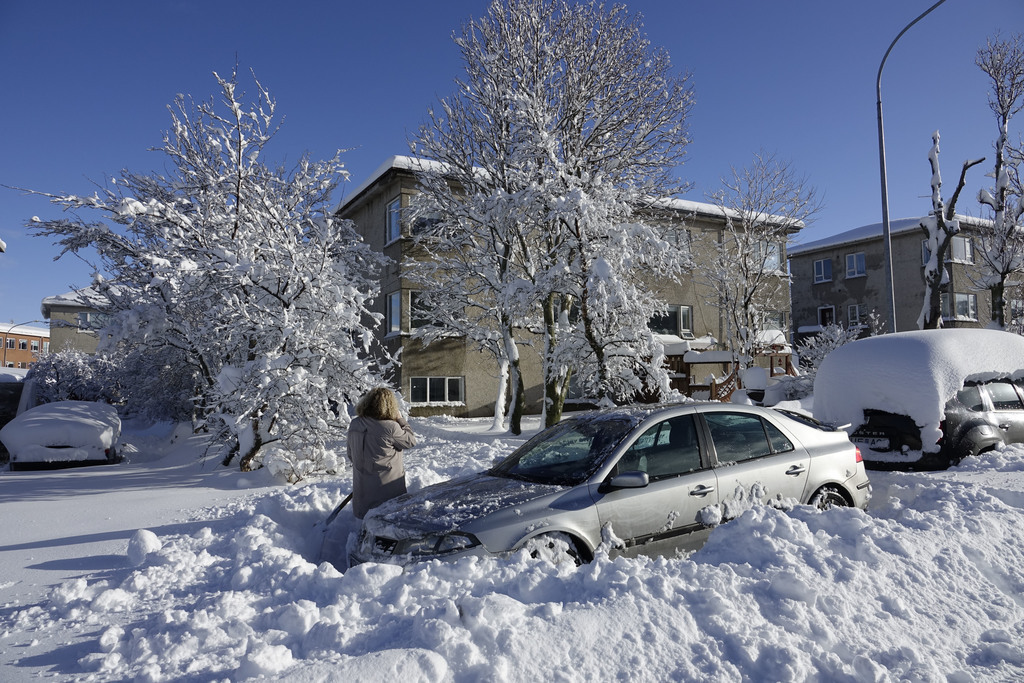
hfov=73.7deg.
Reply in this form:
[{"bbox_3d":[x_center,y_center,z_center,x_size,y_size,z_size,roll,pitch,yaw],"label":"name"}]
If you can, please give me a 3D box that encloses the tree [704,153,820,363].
[{"bbox_3d":[7.644,-1.876,21.000,3.600,8.000,3.400,-1,-4,0],"label":"tree"}]

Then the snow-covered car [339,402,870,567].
[{"bbox_3d":[1.030,1.200,5.750,4.580,1.440,1.780,0,-3,-30],"label":"snow-covered car"}]

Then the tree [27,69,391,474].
[{"bbox_3d":[-4.579,-1.056,10.300,5.500,6.150,5.000,-1,-4,0],"label":"tree"}]

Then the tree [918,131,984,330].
[{"bbox_3d":[11.561,-1.687,18.000,1.750,7.700,1.400,-1,-4,0],"label":"tree"}]

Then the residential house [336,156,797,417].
[{"bbox_3d":[1.688,-1.440,27.367,17.000,8.200,10.200,1,-4,-29],"label":"residential house"}]

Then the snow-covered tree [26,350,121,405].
[{"bbox_3d":[-10.598,1.184,16.500,2.400,2.100,2.000,-1,-4,0],"label":"snow-covered tree"}]

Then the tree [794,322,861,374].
[{"bbox_3d":[9.705,0.708,21.000,2.100,2.700,2.000,-1,-4,0],"label":"tree"}]

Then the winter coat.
[{"bbox_3d":[-1.186,1.144,6.250,0.540,0.950,0.400,-2,-4,17],"label":"winter coat"}]

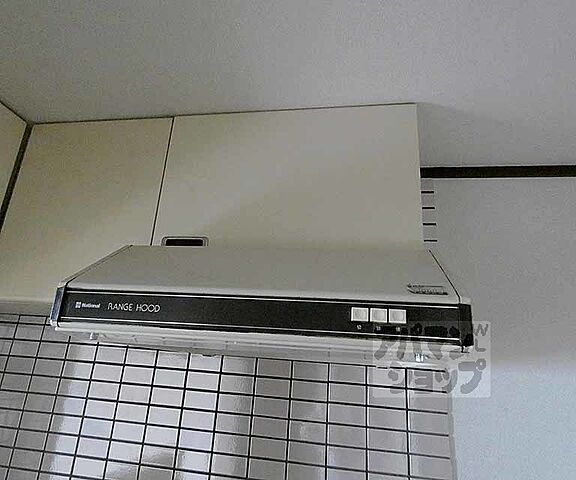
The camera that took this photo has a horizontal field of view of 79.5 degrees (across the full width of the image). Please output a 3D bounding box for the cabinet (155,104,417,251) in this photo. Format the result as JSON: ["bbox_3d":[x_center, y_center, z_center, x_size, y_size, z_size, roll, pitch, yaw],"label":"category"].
[{"bbox_3d":[0.012,-0.097,0.936,0.600,0.366,0.299,1,-16,9],"label":"cabinet"}]

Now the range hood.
[{"bbox_3d":[-0.022,0.148,0.742,0.602,0.220,0.520,1,-16,10],"label":"range hood"}]

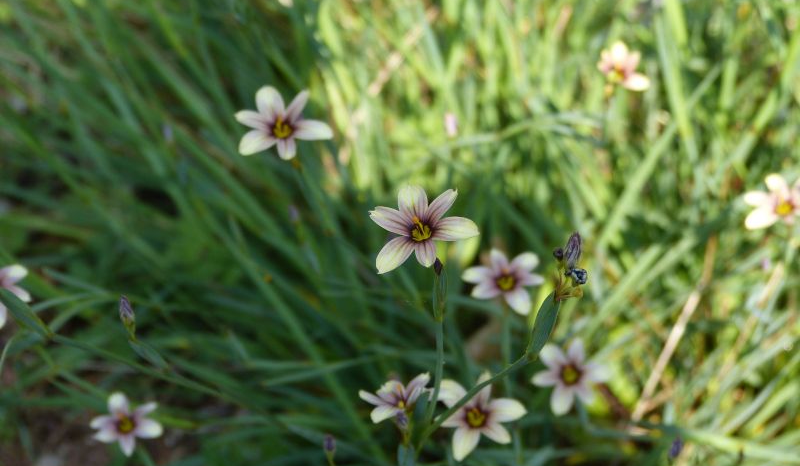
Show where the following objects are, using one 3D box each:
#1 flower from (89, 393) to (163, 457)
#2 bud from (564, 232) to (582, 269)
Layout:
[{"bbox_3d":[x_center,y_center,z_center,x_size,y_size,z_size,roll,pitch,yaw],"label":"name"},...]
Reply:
[{"bbox_3d":[-0.074,0.052,0.540,0.019,0.008,0.020,0,60,4],"label":"flower"},{"bbox_3d":[0.034,0.003,0.388,0.003,0.008,0.003,13,28,4],"label":"bud"}]

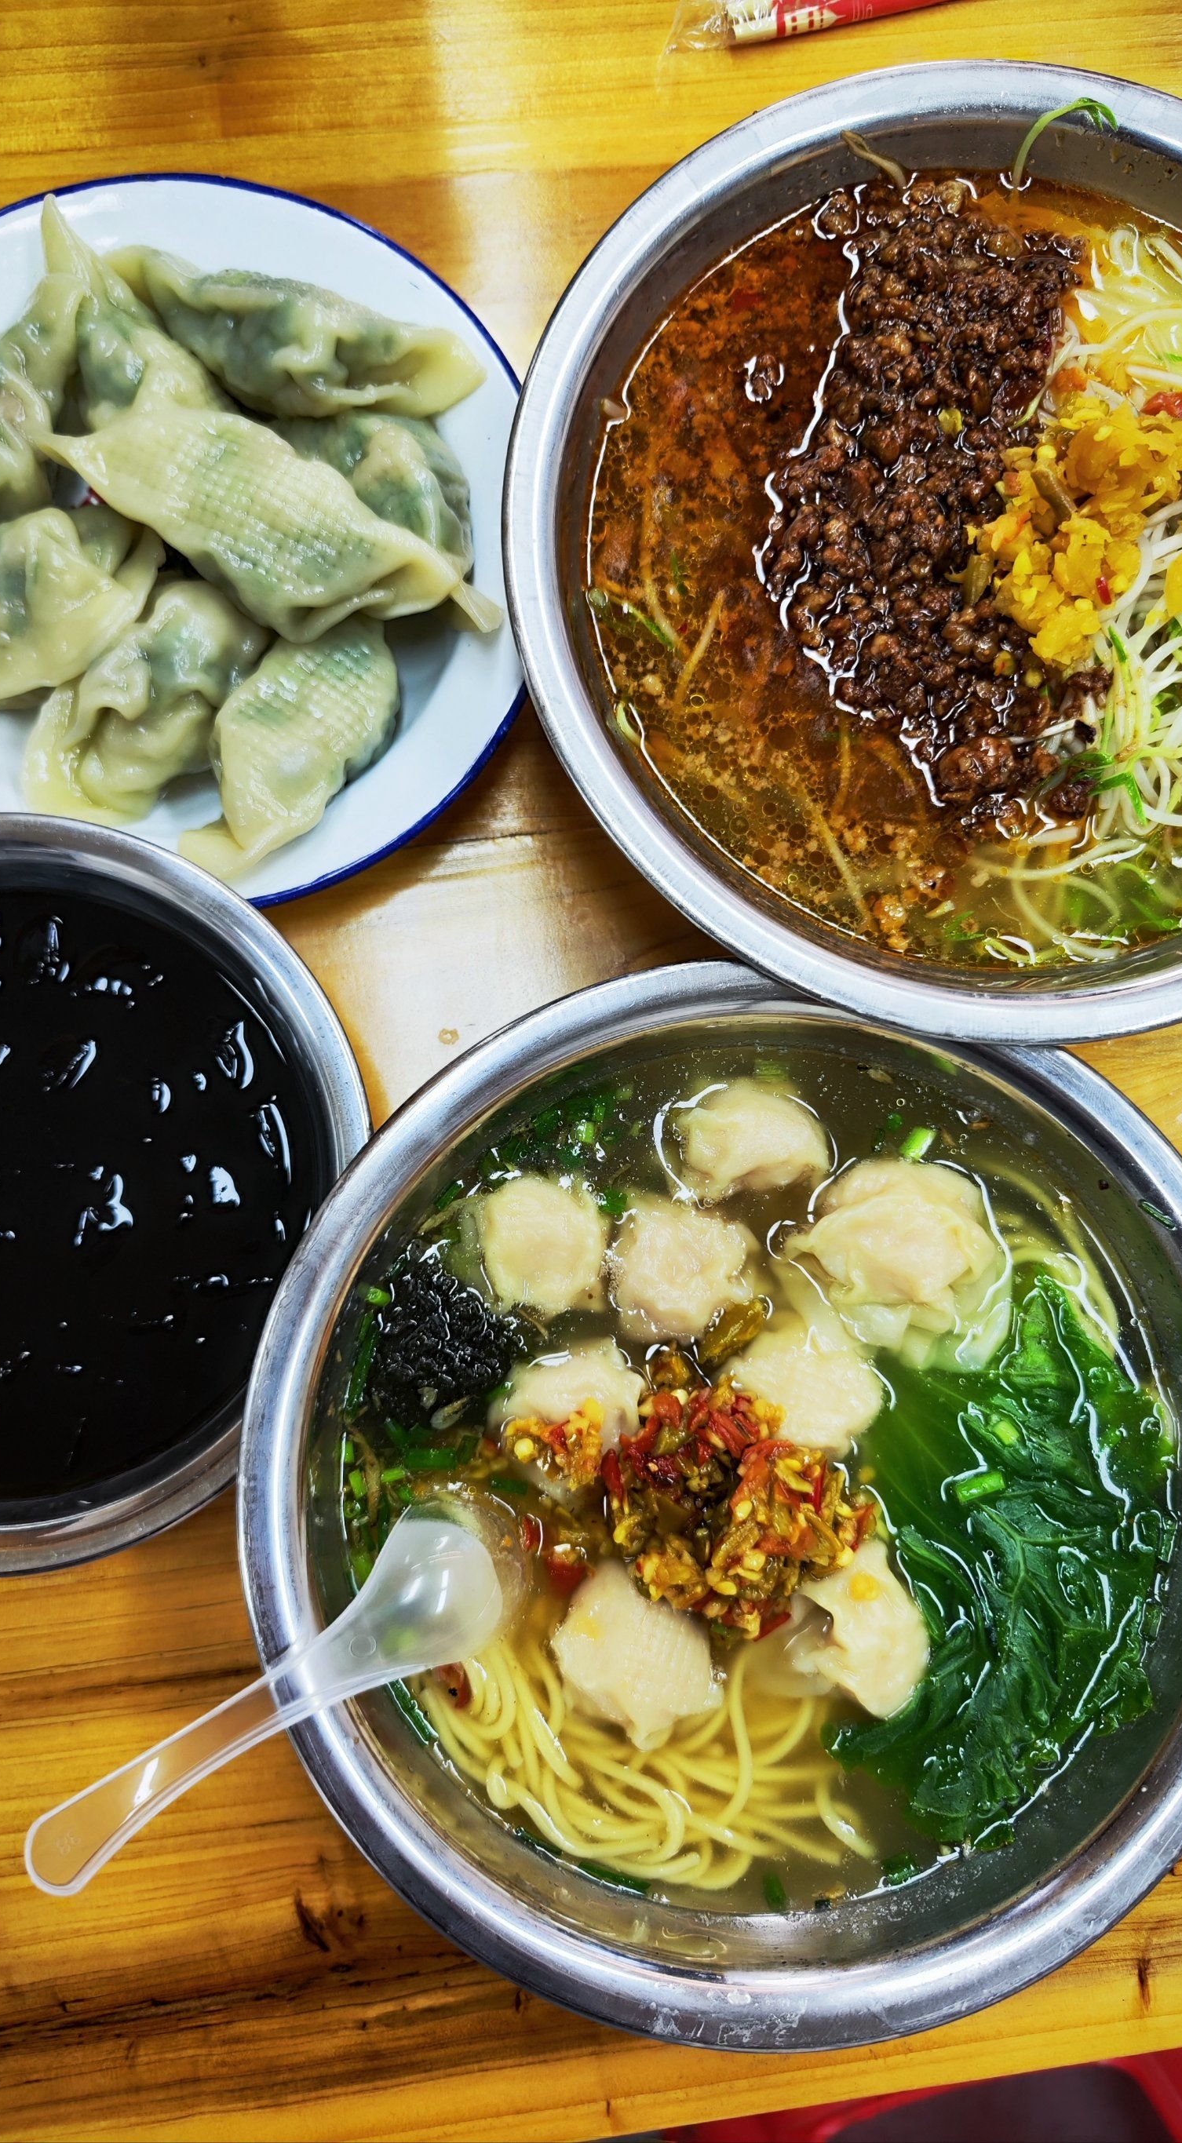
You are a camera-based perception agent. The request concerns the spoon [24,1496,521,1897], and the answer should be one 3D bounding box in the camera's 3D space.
[{"bbox_3d":[-0.064,0.135,0.324,0.118,0.030,0.039,-26,86,-29],"label":"spoon"}]

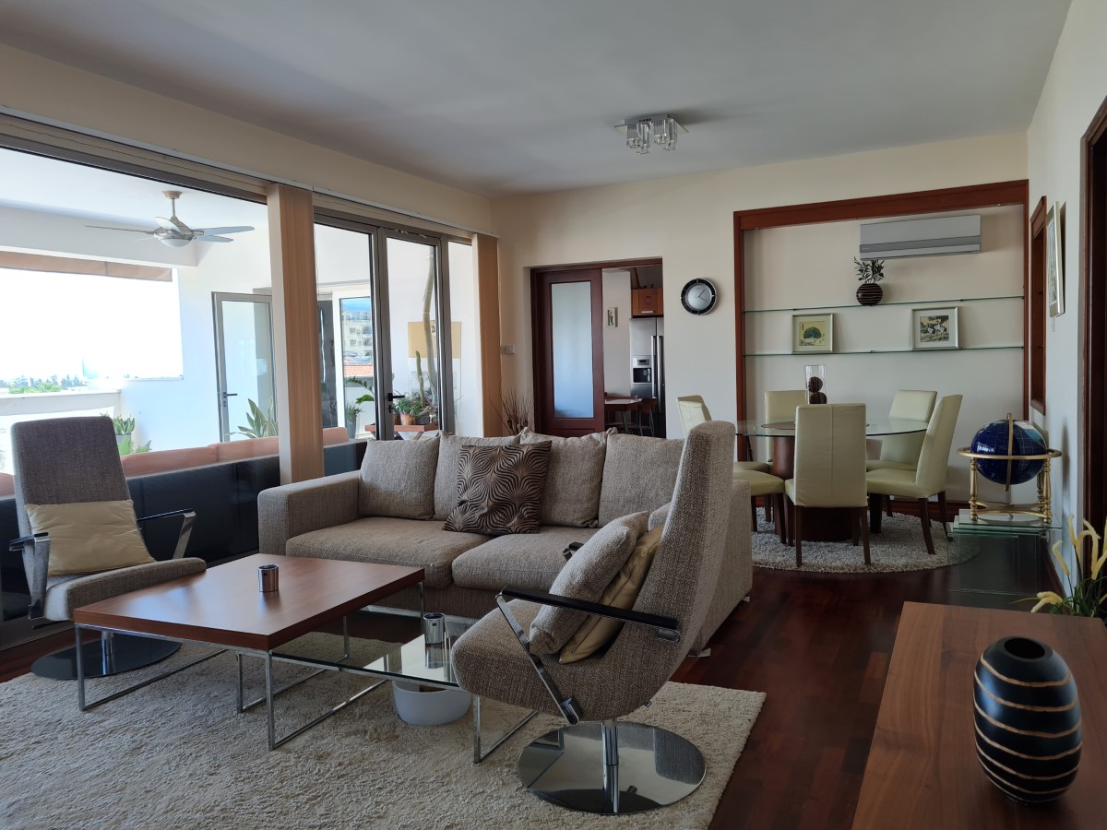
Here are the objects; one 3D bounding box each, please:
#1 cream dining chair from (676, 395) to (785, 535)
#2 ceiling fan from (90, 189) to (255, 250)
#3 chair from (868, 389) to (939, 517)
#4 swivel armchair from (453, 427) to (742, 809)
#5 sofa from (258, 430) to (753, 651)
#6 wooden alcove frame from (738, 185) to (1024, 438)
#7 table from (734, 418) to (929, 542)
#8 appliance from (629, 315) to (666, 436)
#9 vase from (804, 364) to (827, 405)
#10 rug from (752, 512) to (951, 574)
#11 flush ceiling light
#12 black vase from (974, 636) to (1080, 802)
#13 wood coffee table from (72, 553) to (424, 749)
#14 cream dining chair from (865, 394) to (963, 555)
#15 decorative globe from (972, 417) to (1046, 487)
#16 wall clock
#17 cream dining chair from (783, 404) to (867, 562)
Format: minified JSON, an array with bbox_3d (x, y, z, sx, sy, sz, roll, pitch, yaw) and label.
[{"bbox_3d":[1.197,0.387,5.686,0.573,0.971,0.438,-3,4,-16],"label":"cream dining chair"},{"bbox_3d":[-3.132,-1.612,6.855,1.321,0.459,1.321,0,4,26],"label":"ceiling fan"},{"bbox_3d":[2.396,0.317,6.068,0.600,0.975,0.460,-3,4,-15],"label":"chair"},{"bbox_3d":[0.141,0.555,2.545,0.791,1.073,0.641,0,4,20],"label":"swivel armchair"},{"bbox_3d":[-0.296,0.566,4.397,2.434,0.890,1.033,0,4,25],"label":"sofa"},{"bbox_3d":[2.552,-0.466,6.650,2.147,2.490,0.180,0,4,25],"label":"wooden alcove frame"},{"bbox_3d":[1.827,0.457,5.867,1.510,0.755,1.510,0,4,25],"label":"table"},{"bbox_3d":[1.564,-0.336,10.703,0.910,1.780,0.720,0,4,25],"label":"appliance"},{"bbox_3d":[1.839,-0.132,5.817,0.145,0.420,0.145,0,4,25],"label":"vase"},{"bbox_3d":[1.869,0.838,5.821,1.980,0.036,1.980,0,4,25],"label":"rug"},{"bbox_3d":[0.645,-1.815,5.419,0.382,0.162,0.382,0,4,26],"label":"flush ceiling light"},{"bbox_3d":[0.756,0.487,1.329,0.149,0.258,0.149,0,4,25],"label":"black vase"},{"bbox_3d":[-1.166,0.887,3.360,0.924,0.386,0.946,0,4,24],"label":"wood coffee table"},{"bbox_3d":[2.311,0.373,5.392,0.573,0.971,0.438,2,5,45],"label":"cream dining chair"},{"bbox_3d":[2.253,0.179,4.110,0.335,0.355,0.335,0,4,25],"label":"decorative globe"},{"bbox_3d":[1.240,-1.005,7.079,0.315,0.315,0.050,0,4,25],"label":"wall clock"},{"bbox_3d":[1.684,0.407,5.119,0.438,0.971,0.573,-1,3,11],"label":"cream dining chair"}]

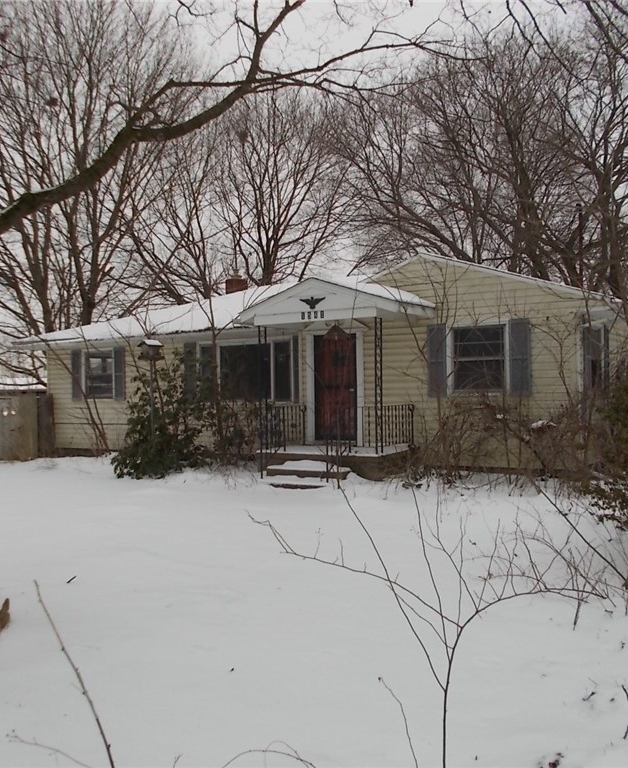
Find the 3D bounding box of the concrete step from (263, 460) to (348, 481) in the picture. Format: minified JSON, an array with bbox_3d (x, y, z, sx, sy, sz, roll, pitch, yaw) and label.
[{"bbox_3d":[-0.078,1.545,13.304,1.600,0.190,0.360,-1,0,32],"label":"concrete step"}]

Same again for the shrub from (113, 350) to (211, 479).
[{"bbox_3d":[-3.142,0.632,15.950,1.900,2.500,1.700,-1,0,32],"label":"shrub"}]

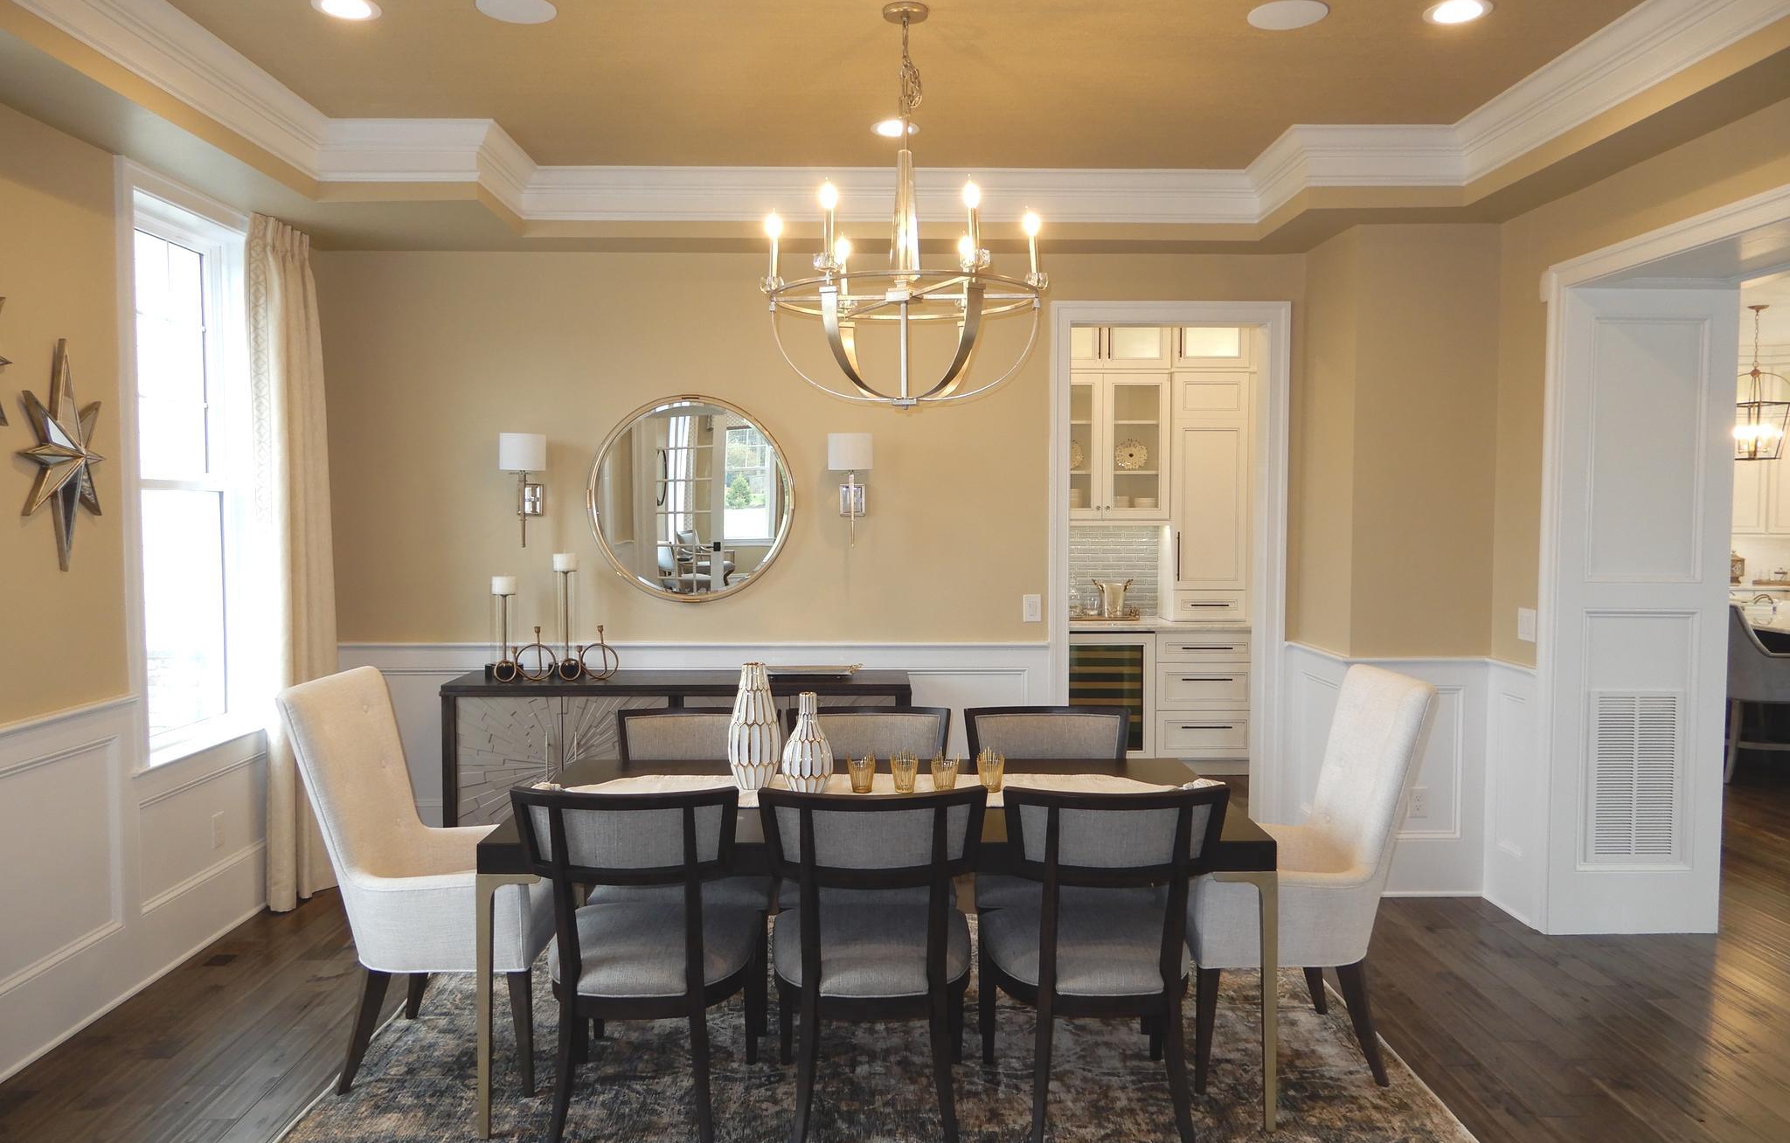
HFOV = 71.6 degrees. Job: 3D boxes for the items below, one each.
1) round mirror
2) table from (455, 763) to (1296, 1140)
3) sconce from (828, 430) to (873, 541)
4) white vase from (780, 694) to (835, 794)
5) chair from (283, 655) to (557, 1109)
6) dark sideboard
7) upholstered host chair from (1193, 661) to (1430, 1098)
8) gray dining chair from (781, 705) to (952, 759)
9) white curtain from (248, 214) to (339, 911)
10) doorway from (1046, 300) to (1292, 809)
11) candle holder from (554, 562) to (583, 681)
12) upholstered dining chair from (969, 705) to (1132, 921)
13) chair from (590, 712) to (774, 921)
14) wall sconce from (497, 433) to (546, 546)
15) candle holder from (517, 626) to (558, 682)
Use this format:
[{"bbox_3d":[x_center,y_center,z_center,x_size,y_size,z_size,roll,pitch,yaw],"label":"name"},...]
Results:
[{"bbox_3d":[-0.908,-0.323,5.519,0.925,0.925,0.040,0,3,-1],"label":"round mirror"},{"bbox_3d":[-0.050,1.041,3.685,2.040,0.760,1.035,0,3,-1],"label":"table"},{"bbox_3d":[-0.199,-0.361,5.526,0.200,0.510,0.210,0,3,-1],"label":"sconce"},{"bbox_3d":[-0.262,0.508,3.685,0.153,0.295,0.153,0,3,-1],"label":"white vase"},{"bbox_3d":[-1.319,0.868,3.637,0.690,1.110,0.620,0,3,-1],"label":"chair"},{"bbox_3d":[-0.903,0.890,5.347,1.937,0.865,0.470,0,3,-1],"label":"dark sideboard"},{"bbox_3d":[1.123,0.854,3.633,0.650,1.115,0.600,0,3,-1],"label":"upholstered host chair"},{"bbox_3d":[-0.084,0.935,3.978,0.544,0.918,0.590,0,3,-1],"label":"gray dining chair"},{"bbox_3d":[-2.443,-0.019,5.079,0.160,2.720,0.500,0,3,-1],"label":"white curtain"},{"bbox_3d":[1.250,0.048,5.734,1.090,2.545,0.150,0,3,-1],"label":"doorway"},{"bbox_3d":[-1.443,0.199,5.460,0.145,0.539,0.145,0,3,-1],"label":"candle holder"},{"bbox_3d":[0.516,0.934,3.990,0.544,0.918,0.590,0,3,-1],"label":"upholstered dining chair"},{"bbox_3d":[-0.654,0.935,3.967,0.544,0.918,0.590,0,3,-1],"label":"chair"},{"bbox_3d":[-1.624,-0.356,5.407,0.203,0.497,0.200,0,3,-1],"label":"wall sconce"},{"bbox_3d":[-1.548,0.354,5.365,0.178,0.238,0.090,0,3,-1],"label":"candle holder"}]

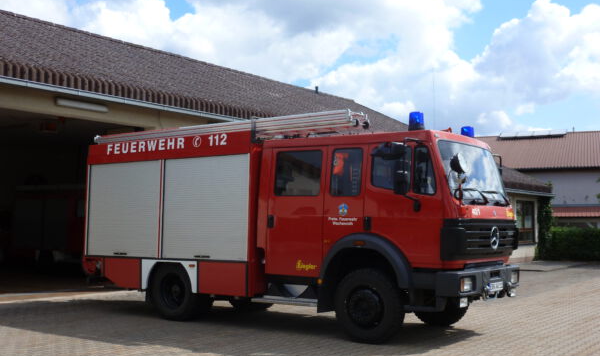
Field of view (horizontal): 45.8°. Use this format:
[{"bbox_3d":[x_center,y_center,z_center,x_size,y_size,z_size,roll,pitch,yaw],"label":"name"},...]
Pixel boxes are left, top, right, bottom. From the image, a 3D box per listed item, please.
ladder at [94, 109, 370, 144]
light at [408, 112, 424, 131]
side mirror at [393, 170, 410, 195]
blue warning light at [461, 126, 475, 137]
[{"bbox_3d":[-1.391,-0.732,11.757,5.700,0.265,0.420,-3,-5,36],"label":"ladder"},{"bbox_3d":[1.564,-0.748,9.506,0.205,0.255,0.205,1,-4,0],"label":"light"},{"bbox_3d":[1.288,0.061,9.016,0.190,0.320,0.085,3,-5,-33],"label":"side mirror"},{"bbox_3d":[2.561,-0.636,10.856,0.205,0.255,0.205,-3,-5,36],"label":"blue warning light"}]

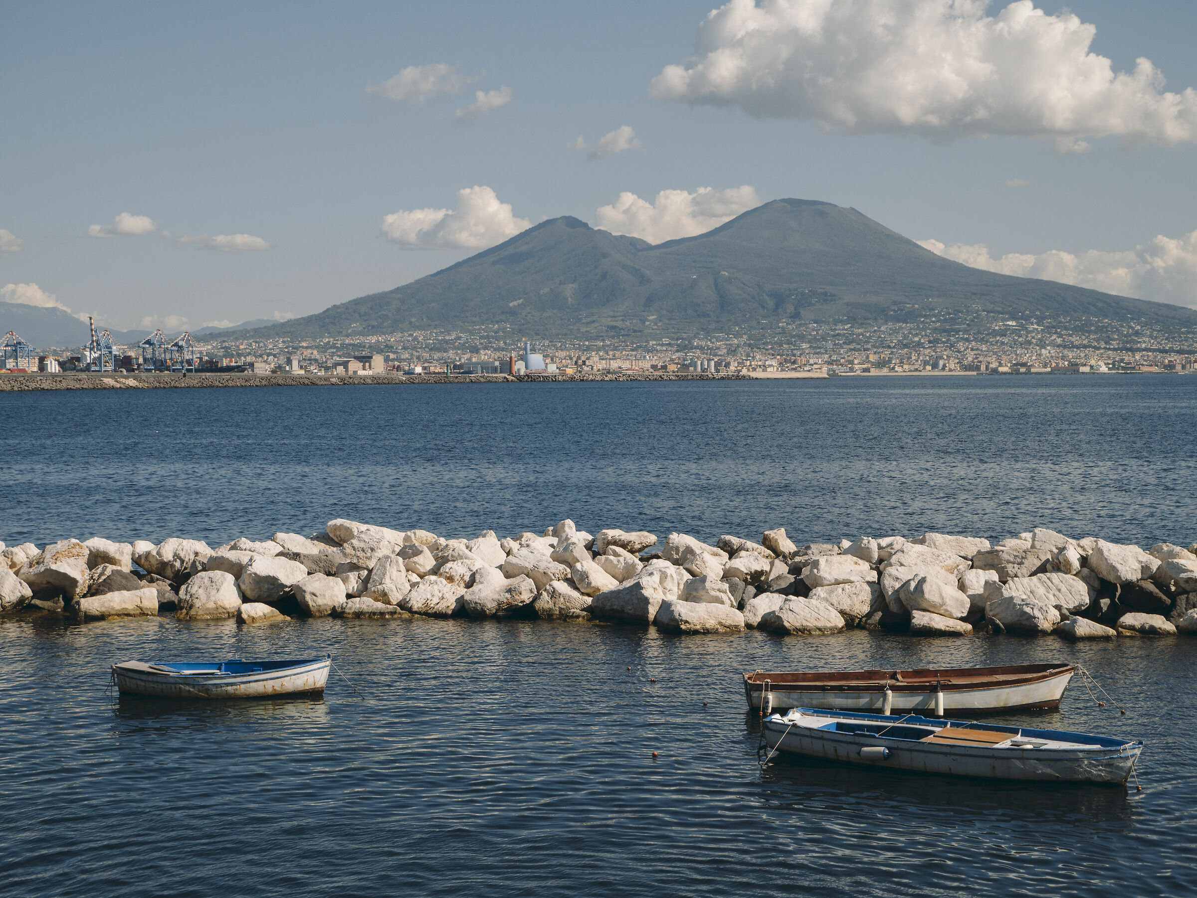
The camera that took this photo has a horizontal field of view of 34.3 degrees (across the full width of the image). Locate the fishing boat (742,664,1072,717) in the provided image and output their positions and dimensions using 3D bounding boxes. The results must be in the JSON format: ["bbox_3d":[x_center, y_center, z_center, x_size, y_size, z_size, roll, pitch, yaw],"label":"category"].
[{"bbox_3d":[6.029,4.666,37.570,6.300,0.980,1.770,0,2,2],"label":"fishing boat"}]

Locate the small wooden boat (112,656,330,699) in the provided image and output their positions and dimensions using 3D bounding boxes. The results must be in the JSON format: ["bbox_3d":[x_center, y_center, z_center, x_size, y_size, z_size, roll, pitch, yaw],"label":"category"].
[{"bbox_3d":[-7.677,4.623,39.422,4.450,0.880,1.750,0,2,1],"label":"small wooden boat"}]

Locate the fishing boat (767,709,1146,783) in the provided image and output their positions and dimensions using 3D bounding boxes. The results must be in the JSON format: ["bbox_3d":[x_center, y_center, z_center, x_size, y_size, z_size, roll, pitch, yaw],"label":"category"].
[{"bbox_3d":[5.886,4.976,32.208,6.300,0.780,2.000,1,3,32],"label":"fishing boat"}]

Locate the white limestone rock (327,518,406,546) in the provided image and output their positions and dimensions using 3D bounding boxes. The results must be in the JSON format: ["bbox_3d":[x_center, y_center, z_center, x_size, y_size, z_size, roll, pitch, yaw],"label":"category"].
[{"bbox_3d":[-6.670,2.430,55.600,2.200,0.800,1.250,0,2,0],"label":"white limestone rock"}]

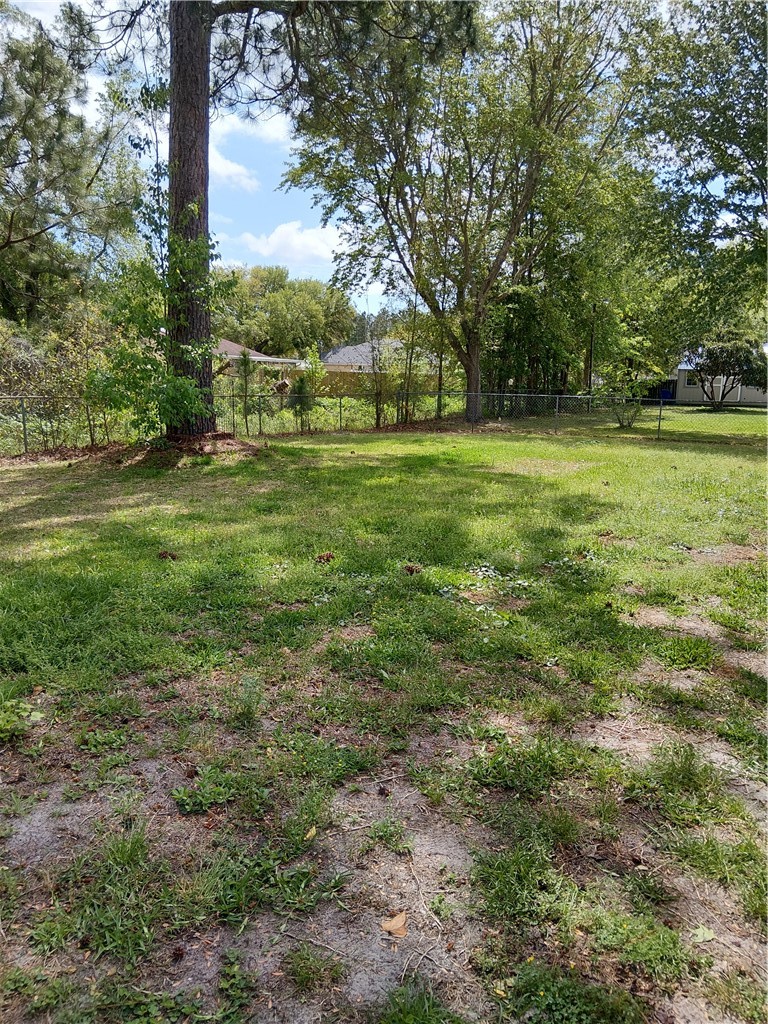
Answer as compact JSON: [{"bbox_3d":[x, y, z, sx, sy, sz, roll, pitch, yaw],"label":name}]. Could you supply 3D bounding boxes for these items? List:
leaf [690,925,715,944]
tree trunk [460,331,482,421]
[{"bbox_3d":[0.893,1.180,2.160,0.088,0.016,0.060,-5,11,-29],"label":"leaf"},{"bbox_3d":[3.180,-4.860,27.880,0.720,3.250,0.700,0,10,0],"label":"tree trunk"}]

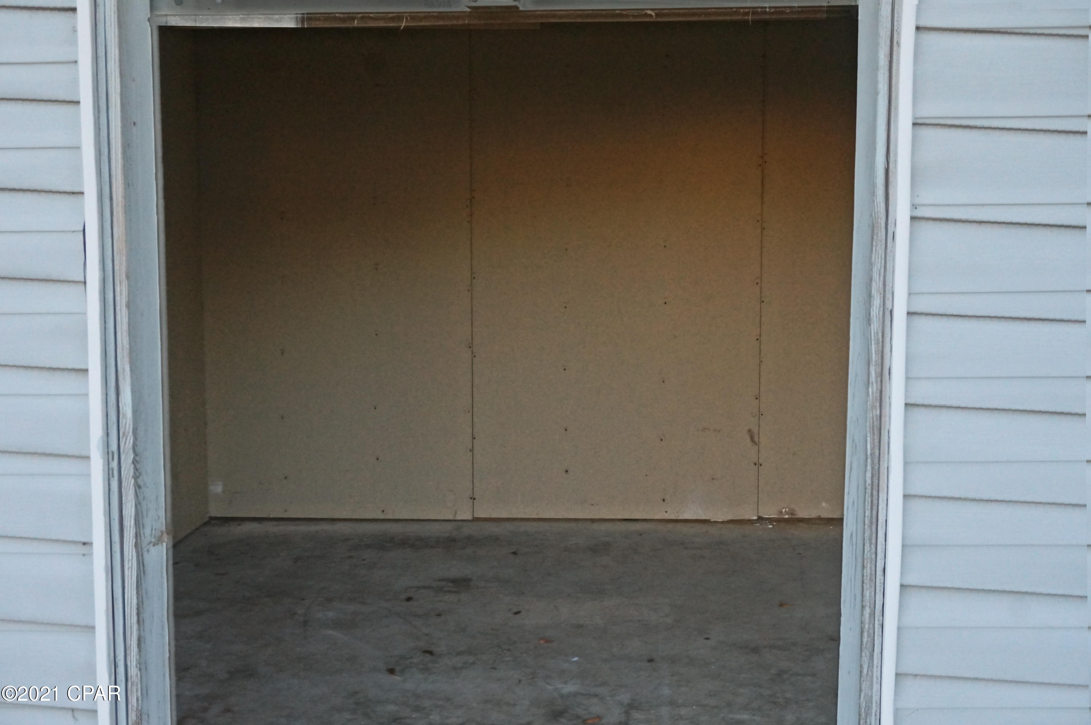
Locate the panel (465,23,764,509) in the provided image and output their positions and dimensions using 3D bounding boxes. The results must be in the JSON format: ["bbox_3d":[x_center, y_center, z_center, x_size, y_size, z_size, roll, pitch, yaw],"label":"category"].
[{"bbox_3d":[0.298,-0.534,5.352,1.219,2.420,0.015,0,5,2],"label":"panel"}]

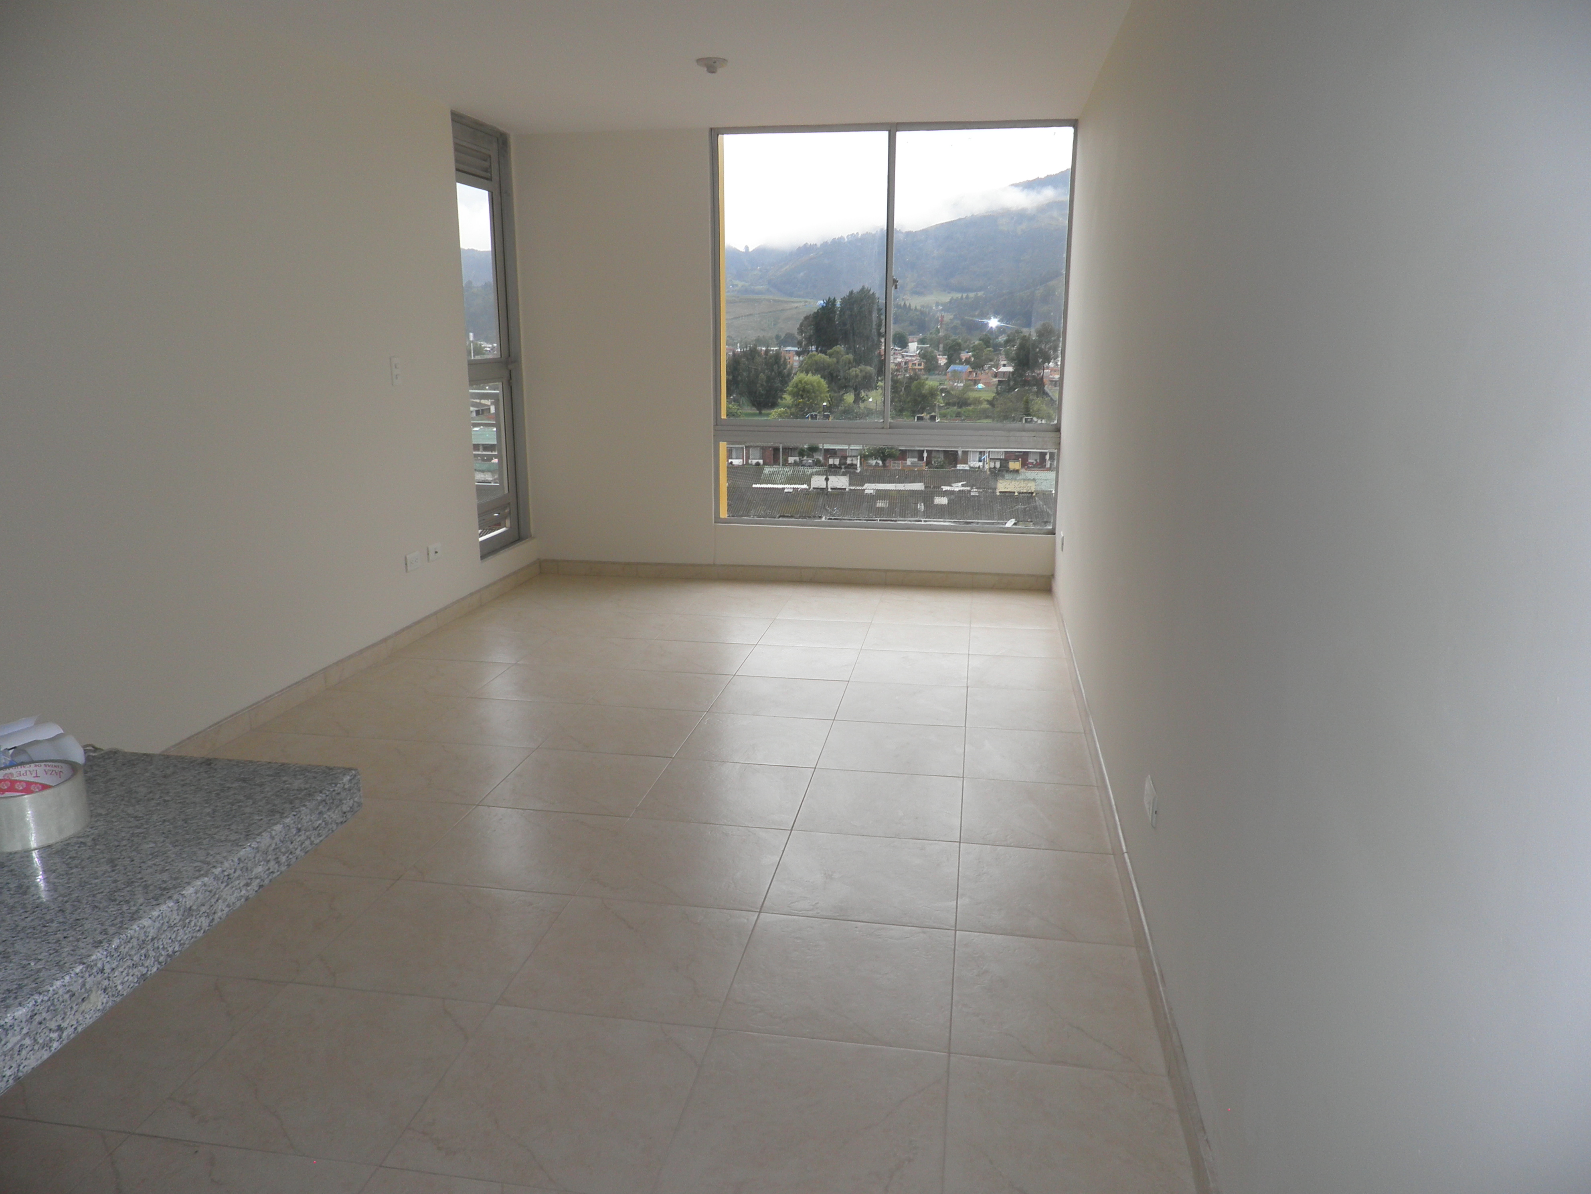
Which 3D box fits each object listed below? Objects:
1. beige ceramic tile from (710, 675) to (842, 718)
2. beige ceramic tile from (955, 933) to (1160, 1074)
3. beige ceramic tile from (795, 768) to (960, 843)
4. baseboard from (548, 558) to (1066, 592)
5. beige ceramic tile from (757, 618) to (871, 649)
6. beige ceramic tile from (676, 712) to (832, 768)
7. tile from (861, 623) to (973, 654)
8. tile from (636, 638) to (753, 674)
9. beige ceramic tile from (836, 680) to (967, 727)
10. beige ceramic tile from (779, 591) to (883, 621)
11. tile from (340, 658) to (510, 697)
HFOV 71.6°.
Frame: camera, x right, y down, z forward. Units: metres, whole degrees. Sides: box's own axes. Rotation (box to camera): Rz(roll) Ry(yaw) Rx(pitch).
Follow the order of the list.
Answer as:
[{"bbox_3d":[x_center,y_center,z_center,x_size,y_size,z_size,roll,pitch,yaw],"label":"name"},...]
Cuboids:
[{"bbox_3d":[-0.049,0.372,4.095,0.450,0.012,0.450,2,13,9],"label":"beige ceramic tile"},{"bbox_3d":[0.526,0.824,2.268,0.398,0.010,0.452,2,13,9],"label":"beige ceramic tile"},{"bbox_3d":[0.253,0.601,3.207,0.452,0.010,0.452,2,13,9],"label":"beige ceramic tile"},{"bbox_3d":[-0.045,-0.125,6.113,2.861,0.085,0.012,2,13,7],"label":"baseboard"},{"bbox_3d":[0.101,0.172,5.022,0.452,0.010,0.452,2,13,9],"label":"beige ceramic tile"},{"bbox_3d":[-0.124,0.482,3.728,0.454,0.012,0.454,2,13,9],"label":"beige ceramic tile"},{"bbox_3d":[0.549,0.188,4.936,0.456,0.010,0.447,2,14,9],"label":"tile"},{"bbox_3d":[-0.419,0.252,4.603,0.450,0.012,0.450,2,13,9],"label":"tile"},{"bbox_3d":[0.395,0.391,4.024,0.450,0.012,0.450,2,13,9],"label":"beige ceramic tile"},{"bbox_3d":[0.174,0.064,5.418,0.450,0.012,0.460,2,13,9],"label":"beige ceramic tile"},{"bbox_3d":[-1.410,0.321,4.366,0.456,0.010,0.447,2,14,9],"label":"tile"}]

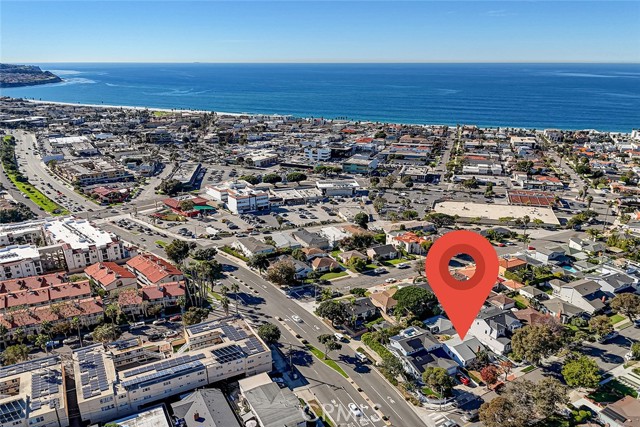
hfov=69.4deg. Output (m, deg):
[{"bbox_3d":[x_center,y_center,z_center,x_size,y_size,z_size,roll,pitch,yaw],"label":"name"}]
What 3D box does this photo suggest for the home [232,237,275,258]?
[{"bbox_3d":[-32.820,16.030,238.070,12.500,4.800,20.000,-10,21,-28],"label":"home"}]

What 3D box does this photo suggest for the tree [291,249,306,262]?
[{"bbox_3d":[-10.087,20.000,215.937,6.800,6.100,6.500,0,18,0],"label":"tree"}]

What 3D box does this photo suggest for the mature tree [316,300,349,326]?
[{"bbox_3d":[4.720,34.980,160.220,11.300,8.800,11.000,0,18,0],"label":"mature tree"}]

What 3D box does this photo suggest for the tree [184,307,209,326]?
[{"bbox_3d":[-40.400,34.500,150.500,8.100,7.500,7.800,0,18,0],"label":"tree"}]

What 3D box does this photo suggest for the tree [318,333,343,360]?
[{"bbox_3d":[3.020,41.440,141.820,7.500,8.100,7.200,0,18,0],"label":"tree"}]

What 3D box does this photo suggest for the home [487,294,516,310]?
[{"bbox_3d":[70.130,32.810,177.900,6.500,3.800,8.000,-9,20,-25],"label":"home"}]

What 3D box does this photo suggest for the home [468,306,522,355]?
[{"bbox_3d":[56.500,35.800,146.100,12.800,8.200,15.300,-10,21,-27],"label":"home"}]

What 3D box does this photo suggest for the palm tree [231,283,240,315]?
[{"bbox_3d":[-30.620,31.180,168.500,3.300,12.800,3.300,-9,21,-26],"label":"palm tree"}]

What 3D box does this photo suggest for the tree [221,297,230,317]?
[{"bbox_3d":[-33.990,34.243,168.061,3.800,9.200,3.800,0,18,0],"label":"tree"}]

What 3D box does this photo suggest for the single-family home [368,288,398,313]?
[{"bbox_3d":[25.380,32.300,174.320,11.300,5.000,11.500,-9,20,-25],"label":"single-family home"}]

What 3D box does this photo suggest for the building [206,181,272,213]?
[{"bbox_3d":[-53.100,-10.900,293.900,23.000,10.600,37.000,-13,22,-34],"label":"building"}]

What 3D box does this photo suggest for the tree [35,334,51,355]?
[{"bbox_3d":[-86.330,41.160,144.260,4.500,7.100,4.500,-9,21,-26],"label":"tree"}]

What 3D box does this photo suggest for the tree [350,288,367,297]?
[{"bbox_3d":[15.649,31.378,185.917,6.600,3.400,4.500,-9,20,-26],"label":"tree"}]

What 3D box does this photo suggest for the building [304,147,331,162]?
[{"bbox_3d":[-1.726,-57.993,441.289,24.300,12.300,17.000,0,18,0],"label":"building"}]

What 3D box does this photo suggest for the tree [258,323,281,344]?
[{"bbox_3d":[-15.600,37.400,143.400,6.800,6.800,6.800,0,18,0],"label":"tree"}]

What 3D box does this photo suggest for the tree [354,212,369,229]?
[{"bbox_3d":[23.430,2.790,259.880,7.400,7.200,7.200,0,18,0],"label":"tree"}]

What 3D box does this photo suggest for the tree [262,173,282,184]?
[{"bbox_3d":[-35.460,-25.350,343.850,14.000,7.800,13.000,0,18,0],"label":"tree"}]

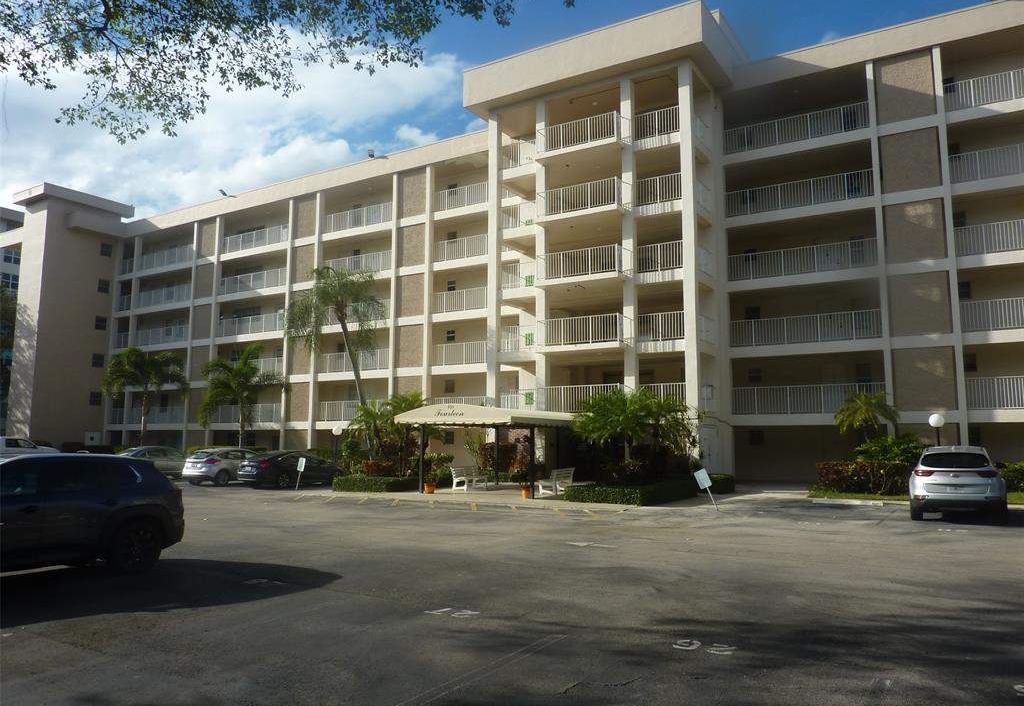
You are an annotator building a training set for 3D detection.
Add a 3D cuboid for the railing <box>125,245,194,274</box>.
[{"bbox_3d":[-24.241,-6.329,50.578,7.900,1.060,0.100,-4,-8,31],"label":"railing"}]

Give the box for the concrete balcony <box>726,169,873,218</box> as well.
[{"bbox_3d":[11.127,-6.151,28.902,5.440,1.042,0.100,-4,-8,31],"label":"concrete balcony"}]

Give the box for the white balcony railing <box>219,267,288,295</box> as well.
[{"bbox_3d":[-15.874,-4.273,45.202,6.100,1.060,0.100,-4,-8,31],"label":"white balcony railing"}]

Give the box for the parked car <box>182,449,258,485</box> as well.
[{"bbox_3d":[-11.075,4.595,30.221,1.820,1.470,4.340,-4,-8,31],"label":"parked car"}]

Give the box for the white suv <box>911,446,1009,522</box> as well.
[{"bbox_3d":[10.477,3.031,17.383,1.880,1.640,4.450,-4,-8,31],"label":"white suv"}]

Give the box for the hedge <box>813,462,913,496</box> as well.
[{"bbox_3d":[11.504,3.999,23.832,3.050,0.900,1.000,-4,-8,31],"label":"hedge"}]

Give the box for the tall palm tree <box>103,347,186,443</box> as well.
[{"bbox_3d":[-21.983,3.210,44.071,4.710,7.260,4.710,4,-8,-26],"label":"tall palm tree"}]

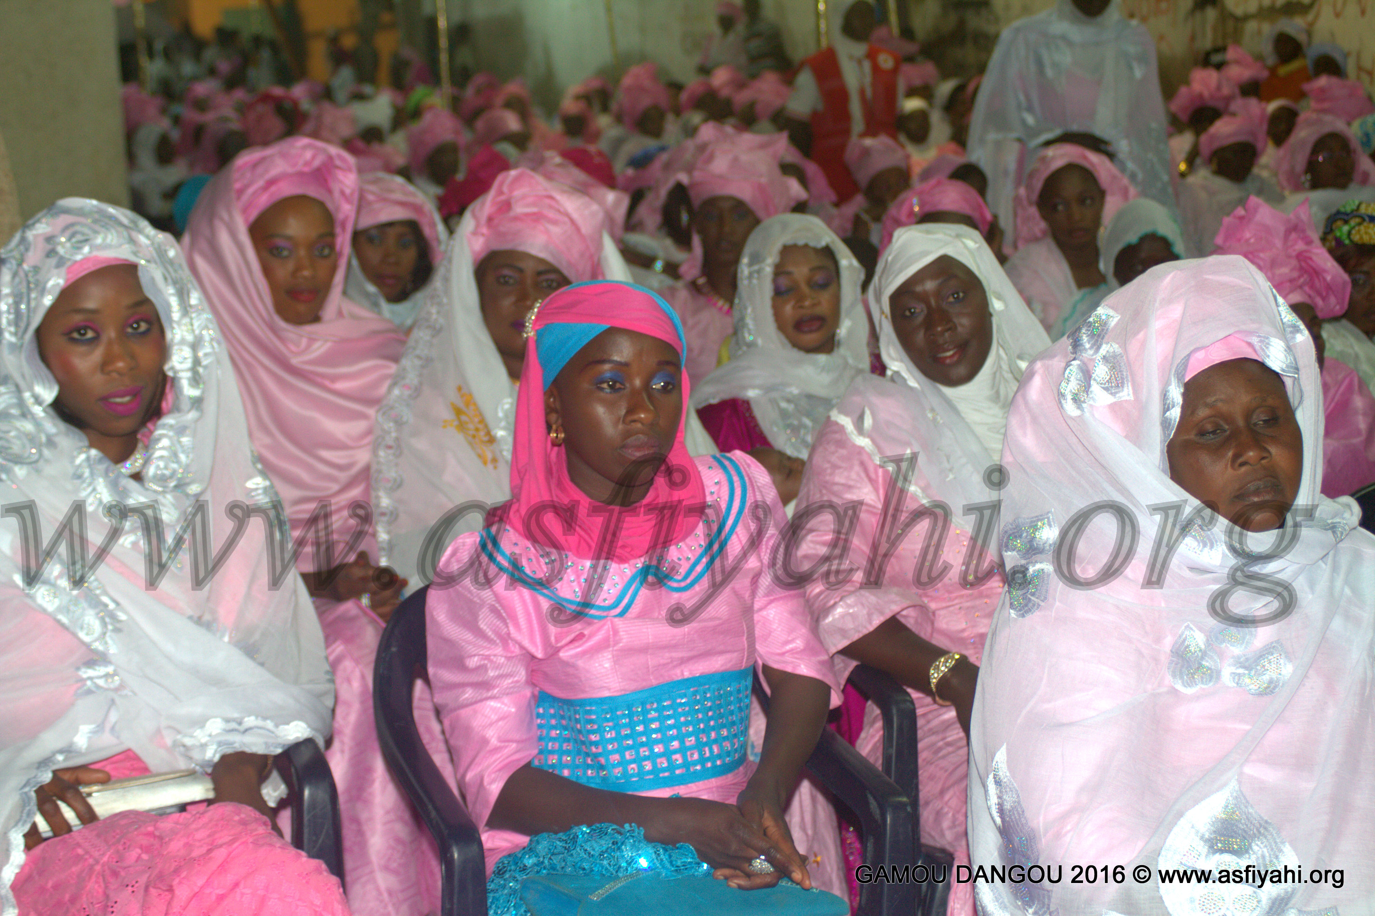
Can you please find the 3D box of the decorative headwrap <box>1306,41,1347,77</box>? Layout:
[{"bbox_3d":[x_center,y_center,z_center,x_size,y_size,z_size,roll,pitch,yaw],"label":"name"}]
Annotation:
[{"bbox_3d":[2.837,-1.754,10.000,0.190,0.210,0.210,-1,10,8],"label":"decorative headwrap"}]

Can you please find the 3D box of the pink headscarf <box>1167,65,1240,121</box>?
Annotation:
[{"bbox_3d":[2.200,-1.546,9.600,0.300,0.240,0.280,-6,11,-25],"label":"pink headscarf"}]

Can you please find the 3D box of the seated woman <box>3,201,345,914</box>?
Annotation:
[{"bbox_3d":[-0.599,0.435,2.384,0.520,1.350,0.780,-4,10,-13],"label":"seated woman"}]

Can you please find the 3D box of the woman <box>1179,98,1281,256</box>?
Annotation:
[{"bbox_3d":[1.821,-0.477,7.175,0.560,1.320,0.740,-6,11,-22],"label":"woman"}]

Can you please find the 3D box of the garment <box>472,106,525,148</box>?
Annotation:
[{"bbox_3d":[-0.884,-1.536,10.500,0.250,0.200,0.260,-7,11,-30],"label":"garment"}]

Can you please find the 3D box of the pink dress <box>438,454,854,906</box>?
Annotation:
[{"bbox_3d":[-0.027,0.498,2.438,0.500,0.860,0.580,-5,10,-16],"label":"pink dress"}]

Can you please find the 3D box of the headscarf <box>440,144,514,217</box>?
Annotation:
[{"bbox_3d":[-0.612,-0.805,6.600,0.270,0.250,0.260,-4,10,-15],"label":"headscarf"}]

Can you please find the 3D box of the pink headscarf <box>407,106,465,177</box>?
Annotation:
[{"bbox_3d":[-0.946,-1.195,8.500,0.230,0.270,0.260,-8,11,-28],"label":"pink headscarf"}]

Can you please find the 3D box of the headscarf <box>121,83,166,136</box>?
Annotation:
[{"bbox_3d":[-2.469,-1.575,10.200,0.220,0.250,0.250,-9,11,-30],"label":"headscarf"}]

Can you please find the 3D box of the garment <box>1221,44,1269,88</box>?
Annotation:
[{"bbox_3d":[2.374,-1.675,9.600,0.230,0.200,0.240,-3,10,0],"label":"garment"}]

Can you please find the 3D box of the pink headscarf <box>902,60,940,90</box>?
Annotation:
[{"bbox_3d":[1.270,-2.087,12.300,0.250,0.180,0.250,-4,10,-15],"label":"pink headscarf"}]

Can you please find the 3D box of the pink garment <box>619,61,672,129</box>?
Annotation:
[{"bbox_3d":[-0.181,-1.537,9.600,0.240,0.290,0.260,-9,12,-32],"label":"pink garment"}]

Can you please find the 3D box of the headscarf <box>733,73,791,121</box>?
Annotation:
[{"bbox_3d":[0.398,-1.922,12.000,0.290,0.250,0.280,-5,10,-20],"label":"headscarf"}]

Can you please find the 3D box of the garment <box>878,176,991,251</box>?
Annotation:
[{"bbox_3d":[0.463,-0.420,4.220,0.230,0.220,0.250,-3,11,-18],"label":"garment"}]

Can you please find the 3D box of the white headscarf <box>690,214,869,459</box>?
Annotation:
[{"bbox_3d":[0.169,-0.212,4.000,0.360,0.440,0.320,-4,10,-6],"label":"white headscarf"}]

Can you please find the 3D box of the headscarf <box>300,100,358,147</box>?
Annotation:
[{"bbox_3d":[-1.781,-1.655,11.200,0.300,0.270,0.280,-5,10,-20],"label":"headscarf"}]

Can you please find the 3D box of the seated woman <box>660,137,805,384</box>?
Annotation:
[{"bbox_3d":[0.158,0.012,4.668,0.520,1.320,0.750,-4,10,-8],"label":"seated woman"}]

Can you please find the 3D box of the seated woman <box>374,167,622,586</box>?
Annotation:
[{"bbox_3d":[-0.201,0.255,3.385,0.550,1.330,0.800,-4,10,-12],"label":"seated woman"}]

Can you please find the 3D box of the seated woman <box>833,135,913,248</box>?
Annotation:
[{"bbox_3d":[0.674,-0.373,6.975,0.520,1.240,0.720,-7,11,-28],"label":"seated woman"}]

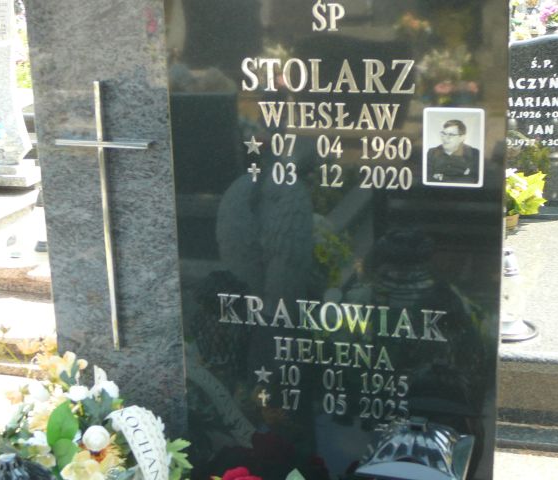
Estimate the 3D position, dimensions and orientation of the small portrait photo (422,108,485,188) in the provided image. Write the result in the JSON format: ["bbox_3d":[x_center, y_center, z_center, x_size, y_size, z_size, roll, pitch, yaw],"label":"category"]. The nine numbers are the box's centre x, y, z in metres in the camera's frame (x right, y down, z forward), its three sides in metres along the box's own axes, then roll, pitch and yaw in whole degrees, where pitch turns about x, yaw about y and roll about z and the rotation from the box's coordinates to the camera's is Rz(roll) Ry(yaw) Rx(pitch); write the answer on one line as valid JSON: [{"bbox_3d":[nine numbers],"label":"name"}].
[{"bbox_3d":[0.267,-0.141,1.469,0.091,0.120,0.008,3,16,17],"label":"small portrait photo"}]

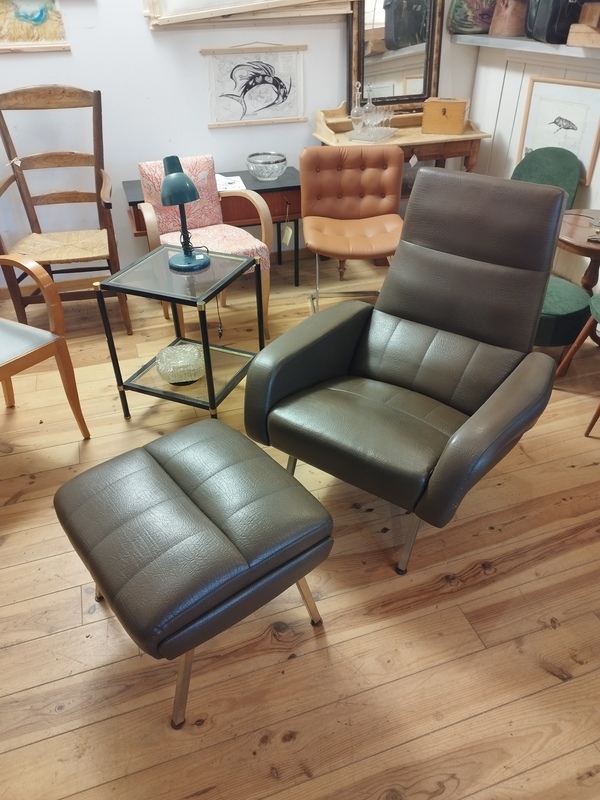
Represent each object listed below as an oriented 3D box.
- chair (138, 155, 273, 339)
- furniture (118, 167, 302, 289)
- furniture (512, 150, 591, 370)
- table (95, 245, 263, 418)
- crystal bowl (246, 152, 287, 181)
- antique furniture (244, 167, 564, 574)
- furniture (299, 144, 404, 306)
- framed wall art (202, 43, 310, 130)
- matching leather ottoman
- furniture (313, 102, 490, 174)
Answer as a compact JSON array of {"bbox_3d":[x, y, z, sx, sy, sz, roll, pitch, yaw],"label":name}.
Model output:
[{"bbox_3d":[-0.490,-0.713,2.725,0.570,0.805,0.600,-17,39,-22],"label":"chair"},{"bbox_3d":[-0.458,-0.960,3.251,0.985,0.597,0.440,-12,37,-15],"label":"furniture"},{"bbox_3d":[1.023,-0.547,2.394,0.460,0.890,0.580,-3,36,-3],"label":"furniture"},{"bbox_3d":[-0.441,-0.247,2.248,0.448,0.600,0.460,13,38,18],"label":"table"},{"bbox_3d":[-0.189,-1.316,3.132,0.226,0.115,0.226,0,35,0],"label":"crystal bowl"},{"bbox_3d":[0.366,-0.137,1.787,0.780,0.940,0.940,22,41,29],"label":"antique furniture"},{"bbox_3d":[0.290,-0.852,2.920,0.560,0.790,0.570,-3,36,-3],"label":"furniture"},{"bbox_3d":[-0.233,-1.720,3.071,0.580,0.374,0.020,-12,37,-15],"label":"framed wall art"},{"bbox_3d":[-0.269,0.416,1.438,0.500,0.458,0.530,-25,42,-30],"label":"matching leather ottoman"},{"bbox_3d":[0.600,-1.315,3.431,0.980,0.945,0.450,-12,37,-15],"label":"furniture"}]

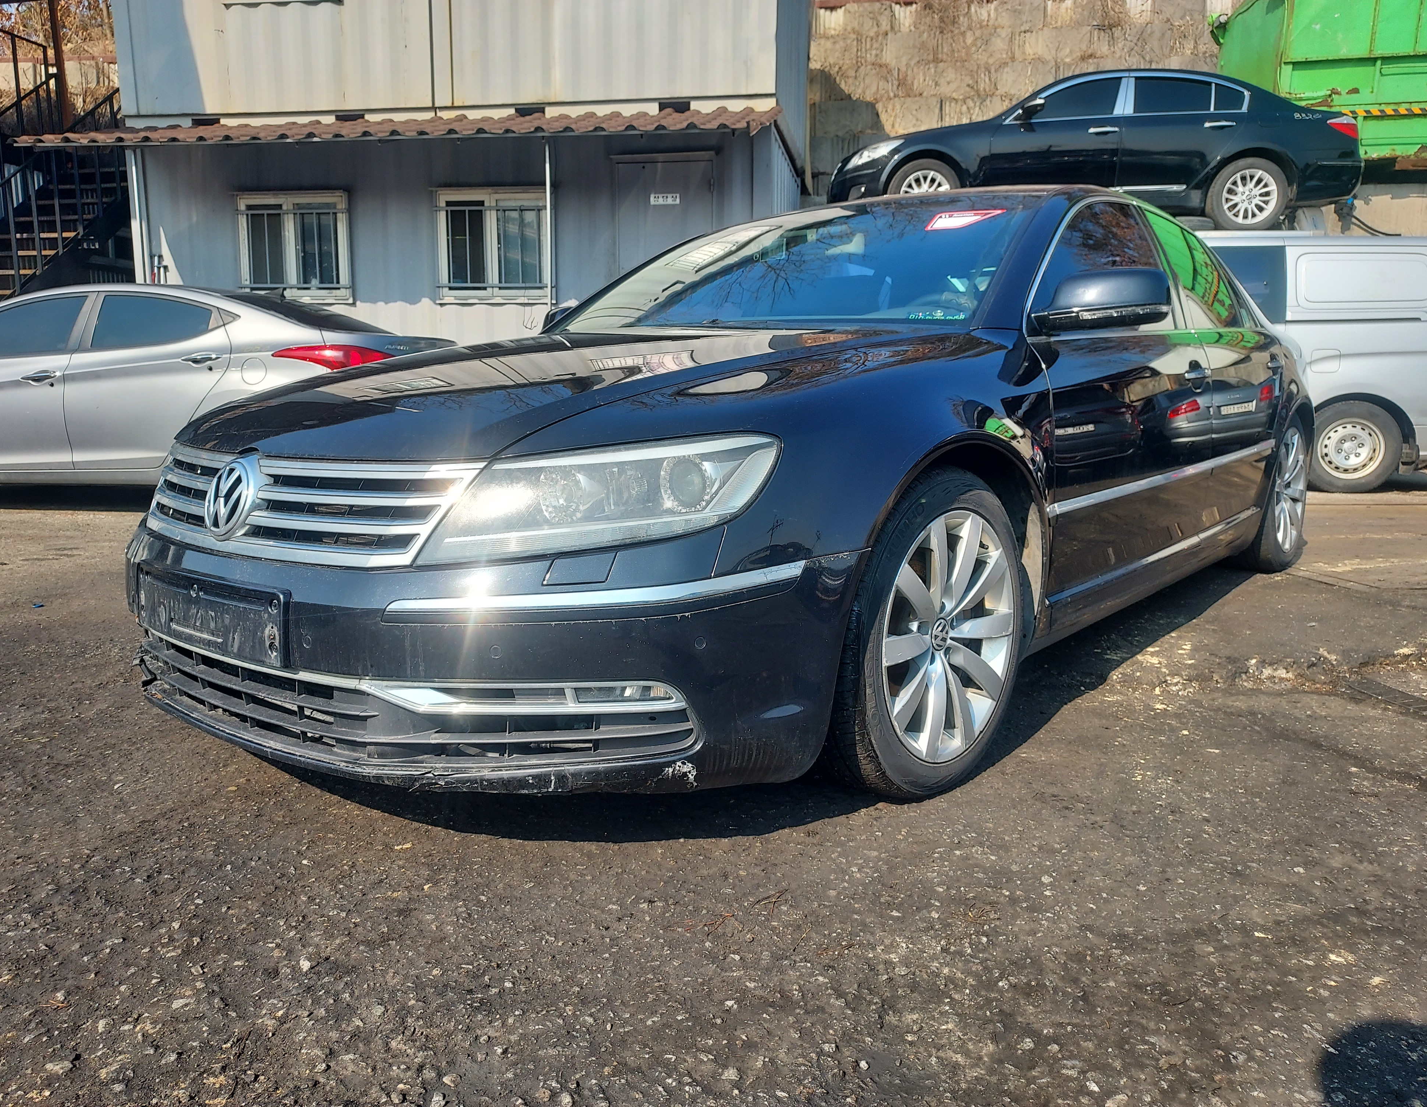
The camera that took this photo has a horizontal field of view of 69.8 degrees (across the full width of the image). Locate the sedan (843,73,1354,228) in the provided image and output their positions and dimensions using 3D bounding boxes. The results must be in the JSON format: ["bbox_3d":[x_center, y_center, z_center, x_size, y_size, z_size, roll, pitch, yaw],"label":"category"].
[{"bbox_3d":[3.650,-3.835,10.225,4.960,1.490,1.880,1,11,4],"label":"sedan"}]

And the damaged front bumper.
[{"bbox_3d":[-0.690,0.102,2.119,1.880,0.460,0.710,8,14,40],"label":"damaged front bumper"}]

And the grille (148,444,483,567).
[{"bbox_3d":[-0.828,-0.111,1.923,1.120,0.180,0.165,8,14,40],"label":"grille"}]

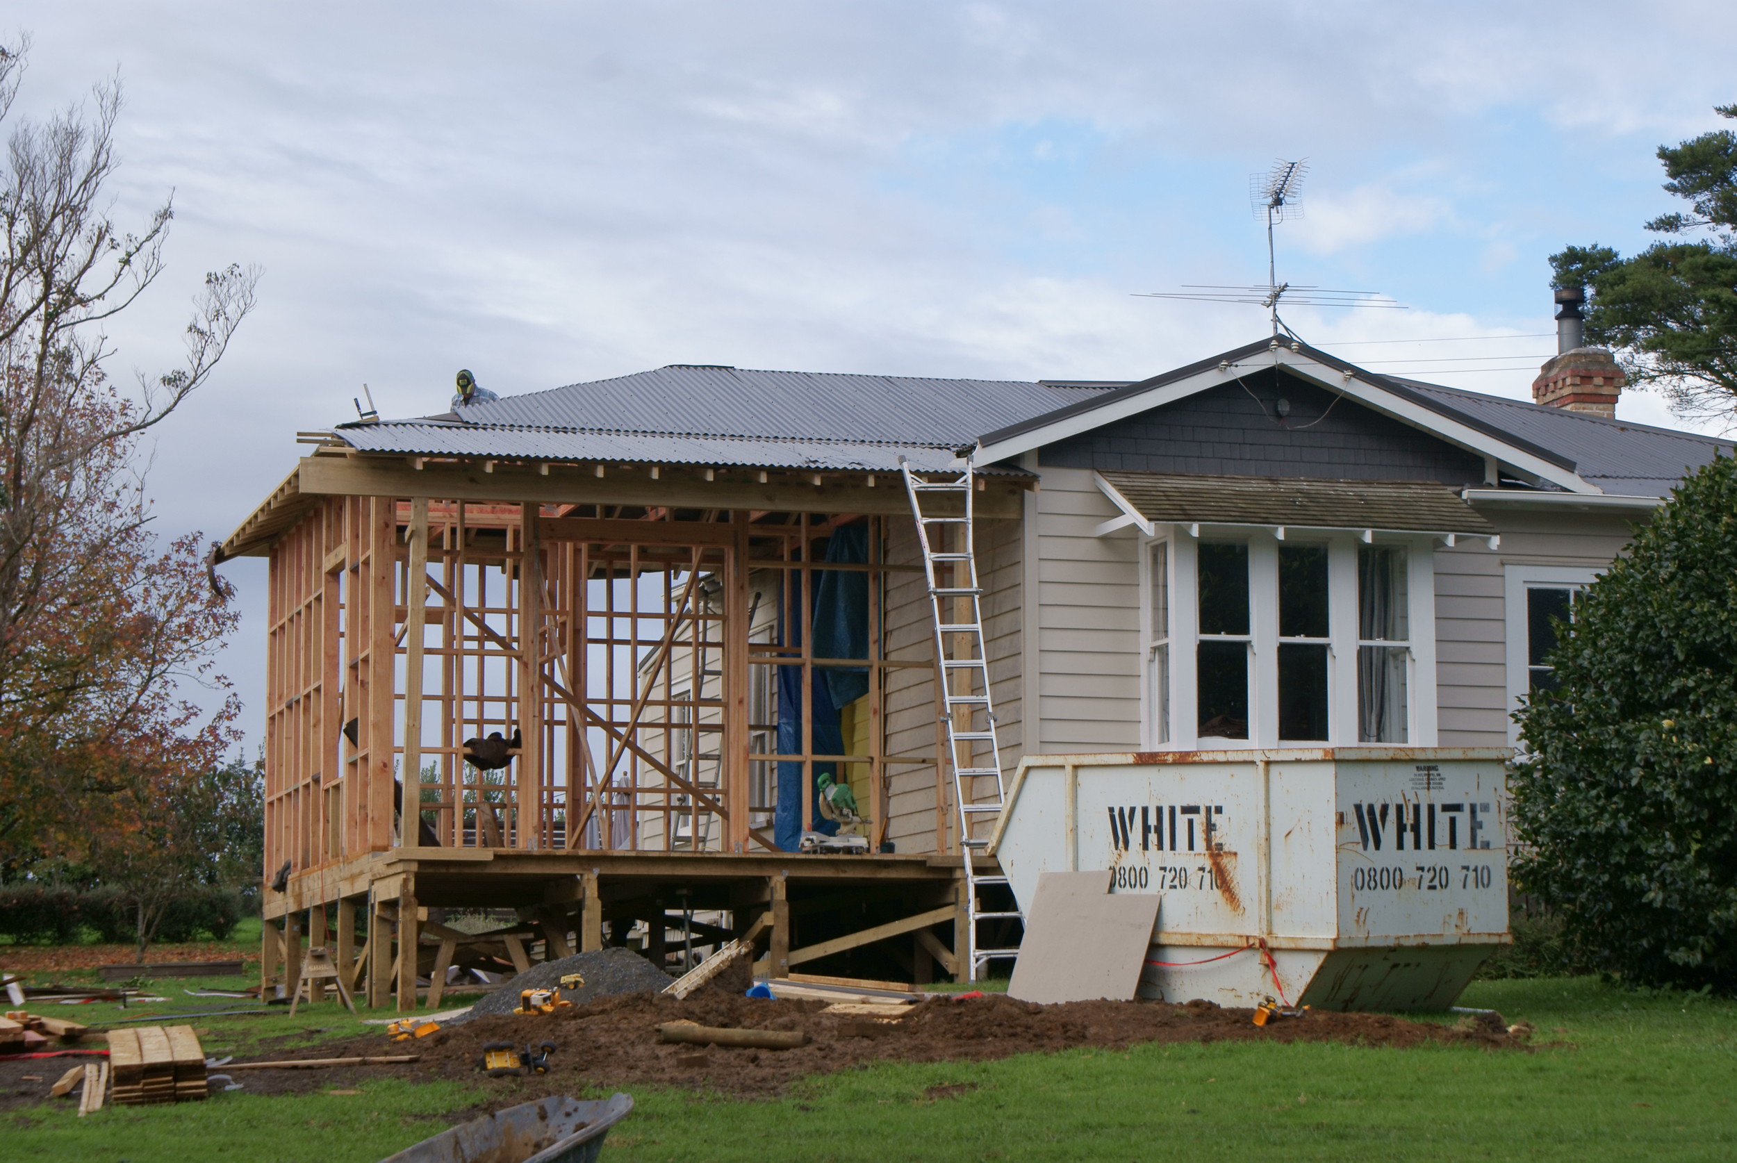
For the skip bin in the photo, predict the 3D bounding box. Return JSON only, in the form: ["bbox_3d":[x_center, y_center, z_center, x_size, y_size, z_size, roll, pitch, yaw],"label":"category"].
[{"bbox_3d":[2.645,2.123,28.188,1.654,1.800,3.843,2,-4,-35],"label":"skip bin"}]

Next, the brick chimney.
[{"bbox_3d":[7.139,-2.145,39.843,0.559,1.626,0.933,2,-7,-17],"label":"brick chimney"}]

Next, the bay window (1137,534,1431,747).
[{"bbox_3d":[3.485,0.593,32.736,2.300,1.950,0.720,2,-7,-17],"label":"bay window"}]

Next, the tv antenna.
[{"bbox_3d":[3.477,-2.812,32.799,2.402,1.414,1.600,1,-7,-9],"label":"tv antenna"}]

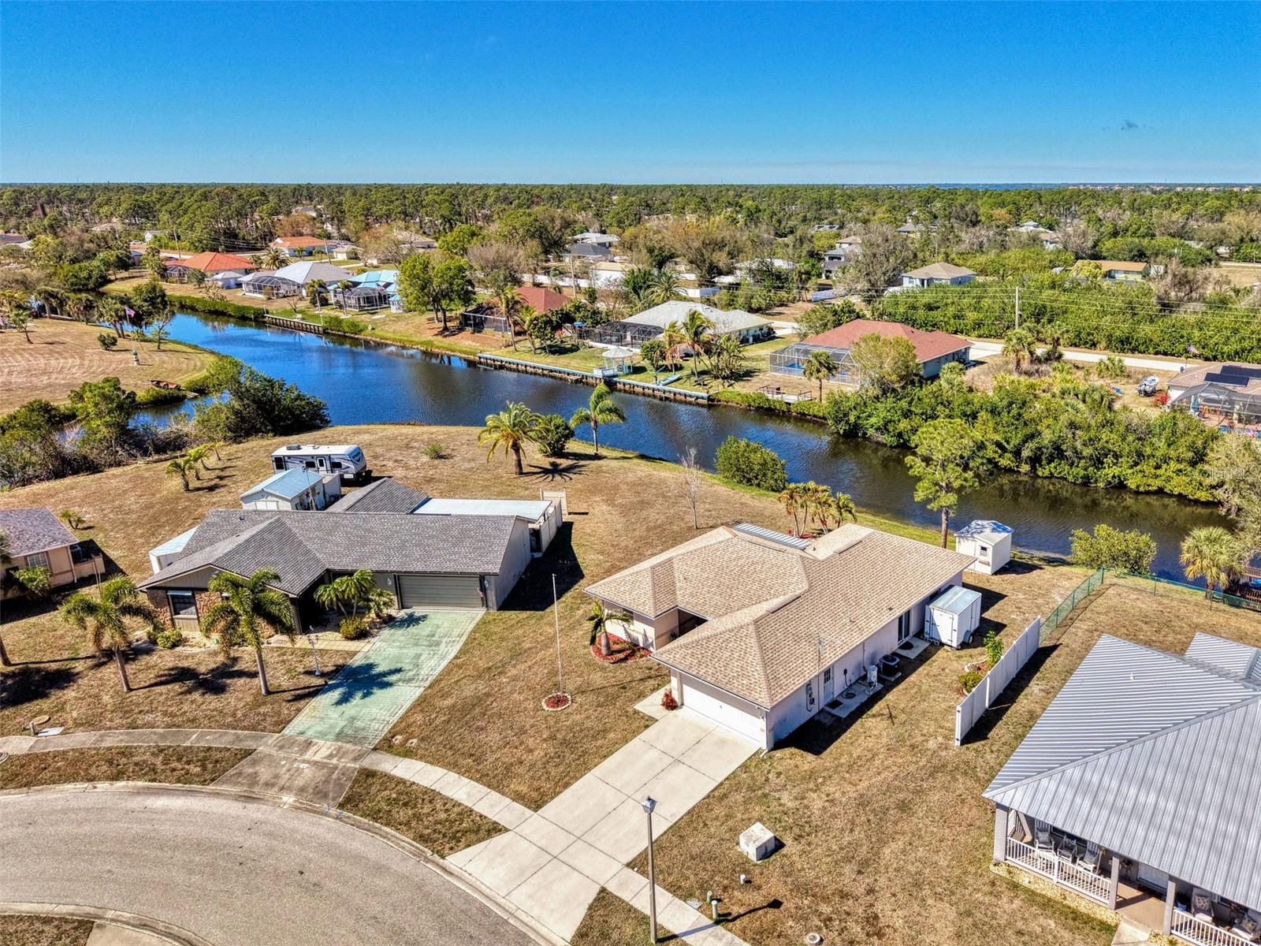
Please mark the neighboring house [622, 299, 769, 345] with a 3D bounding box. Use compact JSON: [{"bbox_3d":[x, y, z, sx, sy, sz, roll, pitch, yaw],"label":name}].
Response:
[{"bbox_3d":[10.325,-25.389,147.176,21.300,5.400,20.000,14,23,36],"label":"neighboring house"}]

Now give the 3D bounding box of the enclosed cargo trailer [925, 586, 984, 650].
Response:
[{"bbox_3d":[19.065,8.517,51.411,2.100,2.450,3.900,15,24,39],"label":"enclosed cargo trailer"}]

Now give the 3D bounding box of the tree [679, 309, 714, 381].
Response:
[{"bbox_3d":[9.000,-17.248,118.182,4.800,9.300,4.800,0,18,0],"label":"tree"}]

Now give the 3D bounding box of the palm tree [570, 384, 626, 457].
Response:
[{"bbox_3d":[-3.012,-4.863,81.441,5.202,7.013,5.202,-1,18,0],"label":"palm tree"}]

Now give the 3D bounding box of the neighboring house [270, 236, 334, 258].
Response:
[{"bbox_3d":[-122.564,-84.165,325.715,14.500,5.600,18.500,16,24,40],"label":"neighboring house"}]

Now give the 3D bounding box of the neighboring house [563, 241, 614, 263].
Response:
[{"bbox_3d":[-14.400,-74.305,294.597,15.000,5.300,14.000,8,20,24],"label":"neighboring house"}]

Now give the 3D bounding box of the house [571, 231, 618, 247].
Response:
[{"bbox_3d":[-14.800,-96.687,361.977,17.000,5.300,16.000,10,21,28],"label":"house"}]

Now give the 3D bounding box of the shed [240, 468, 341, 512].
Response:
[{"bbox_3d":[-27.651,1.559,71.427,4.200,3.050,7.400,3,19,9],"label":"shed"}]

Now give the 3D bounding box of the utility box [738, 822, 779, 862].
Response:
[{"bbox_3d":[5.110,14.842,35.174,1.080,0.670,0.930,-15,23,-38],"label":"utility box"}]

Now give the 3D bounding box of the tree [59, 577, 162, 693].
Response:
[{"bbox_3d":[-26.700,8.394,45.352,5.100,6.500,5.100,0,18,0],"label":"tree"}]

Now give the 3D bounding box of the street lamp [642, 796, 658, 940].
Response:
[{"bbox_3d":[0.736,13.475,29.382,0.480,5.900,0.480,0,18,0],"label":"street lamp"}]

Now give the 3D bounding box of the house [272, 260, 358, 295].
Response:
[{"bbox_3d":[-78.200,-48.295,217.140,14.500,5.900,16.000,12,22,31],"label":"house"}]

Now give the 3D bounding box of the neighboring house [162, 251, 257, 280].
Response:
[{"bbox_3d":[-119.299,-58.565,246.736,25.000,5.600,20.500,13,22,34],"label":"neighboring house"}]

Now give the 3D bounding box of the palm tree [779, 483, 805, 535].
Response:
[{"bbox_3d":[12.250,2.841,66.056,2.100,4.000,2.100,0,18,0],"label":"palm tree"}]

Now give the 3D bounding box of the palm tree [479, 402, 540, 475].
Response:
[{"bbox_3d":[-10.501,-2.974,76.487,5.315,6.542,5.315,-1,18,0],"label":"palm tree"}]

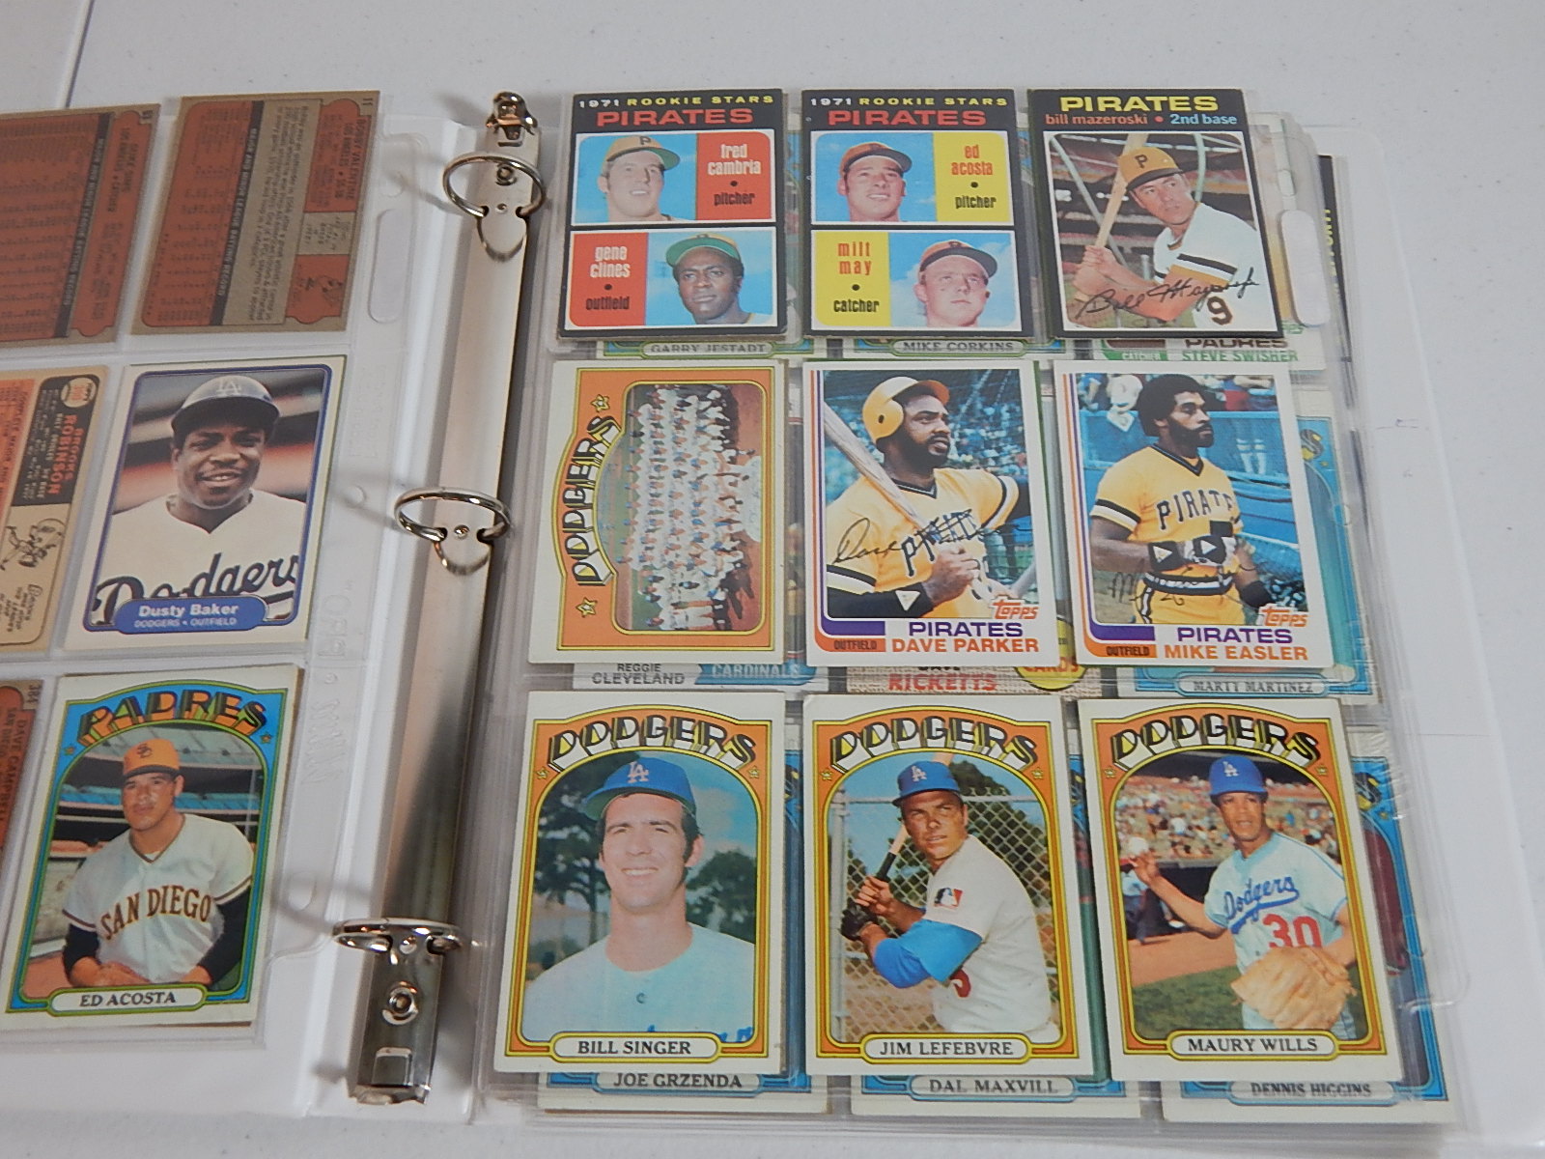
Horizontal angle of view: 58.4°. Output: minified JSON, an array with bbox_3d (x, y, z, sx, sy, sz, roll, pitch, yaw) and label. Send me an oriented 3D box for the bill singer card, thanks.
[{"bbox_3d":[-0.029,0.069,0.325,0.064,0.001,0.089,0,66,1],"label":"bill singer card"}]

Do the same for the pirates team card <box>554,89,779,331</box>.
[{"bbox_3d":[-0.028,-0.109,0.407,0.064,0.001,0.089,-1,66,1],"label":"pirates team card"}]

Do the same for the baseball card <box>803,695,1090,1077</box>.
[{"bbox_3d":[0.040,0.070,0.326,0.064,0.001,0.089,0,66,1],"label":"baseball card"}]

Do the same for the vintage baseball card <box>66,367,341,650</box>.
[{"bbox_3d":[-0.155,-0.022,0.382,0.064,0.001,0.089,-2,66,2],"label":"vintage baseball card"}]

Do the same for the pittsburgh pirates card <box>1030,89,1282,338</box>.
[{"bbox_3d":[0.110,-0.108,0.403,0.064,0.001,0.089,0,66,1],"label":"pittsburgh pirates card"}]

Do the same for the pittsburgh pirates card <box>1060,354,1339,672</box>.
[{"bbox_3d":[0.109,-0.019,0.363,0.064,0.001,0.089,1,66,1],"label":"pittsburgh pirates card"}]

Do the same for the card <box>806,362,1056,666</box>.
[{"bbox_3d":[0.040,-0.019,0.365,0.064,0.001,0.089,0,66,1],"label":"card"}]

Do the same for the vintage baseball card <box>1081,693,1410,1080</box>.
[{"bbox_3d":[0.107,0.070,0.323,0.064,0.001,0.089,0,66,1],"label":"vintage baseball card"}]

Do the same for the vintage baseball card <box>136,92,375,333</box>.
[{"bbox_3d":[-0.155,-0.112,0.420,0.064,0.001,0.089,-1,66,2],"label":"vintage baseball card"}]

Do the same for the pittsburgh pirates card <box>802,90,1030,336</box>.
[{"bbox_3d":[0.041,-0.108,0.404,0.064,0.001,0.089,0,66,1],"label":"pittsburgh pirates card"}]

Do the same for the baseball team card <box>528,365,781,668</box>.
[{"bbox_3d":[-0.029,-0.019,0.366,0.064,0.001,0.089,0,66,1],"label":"baseball team card"}]

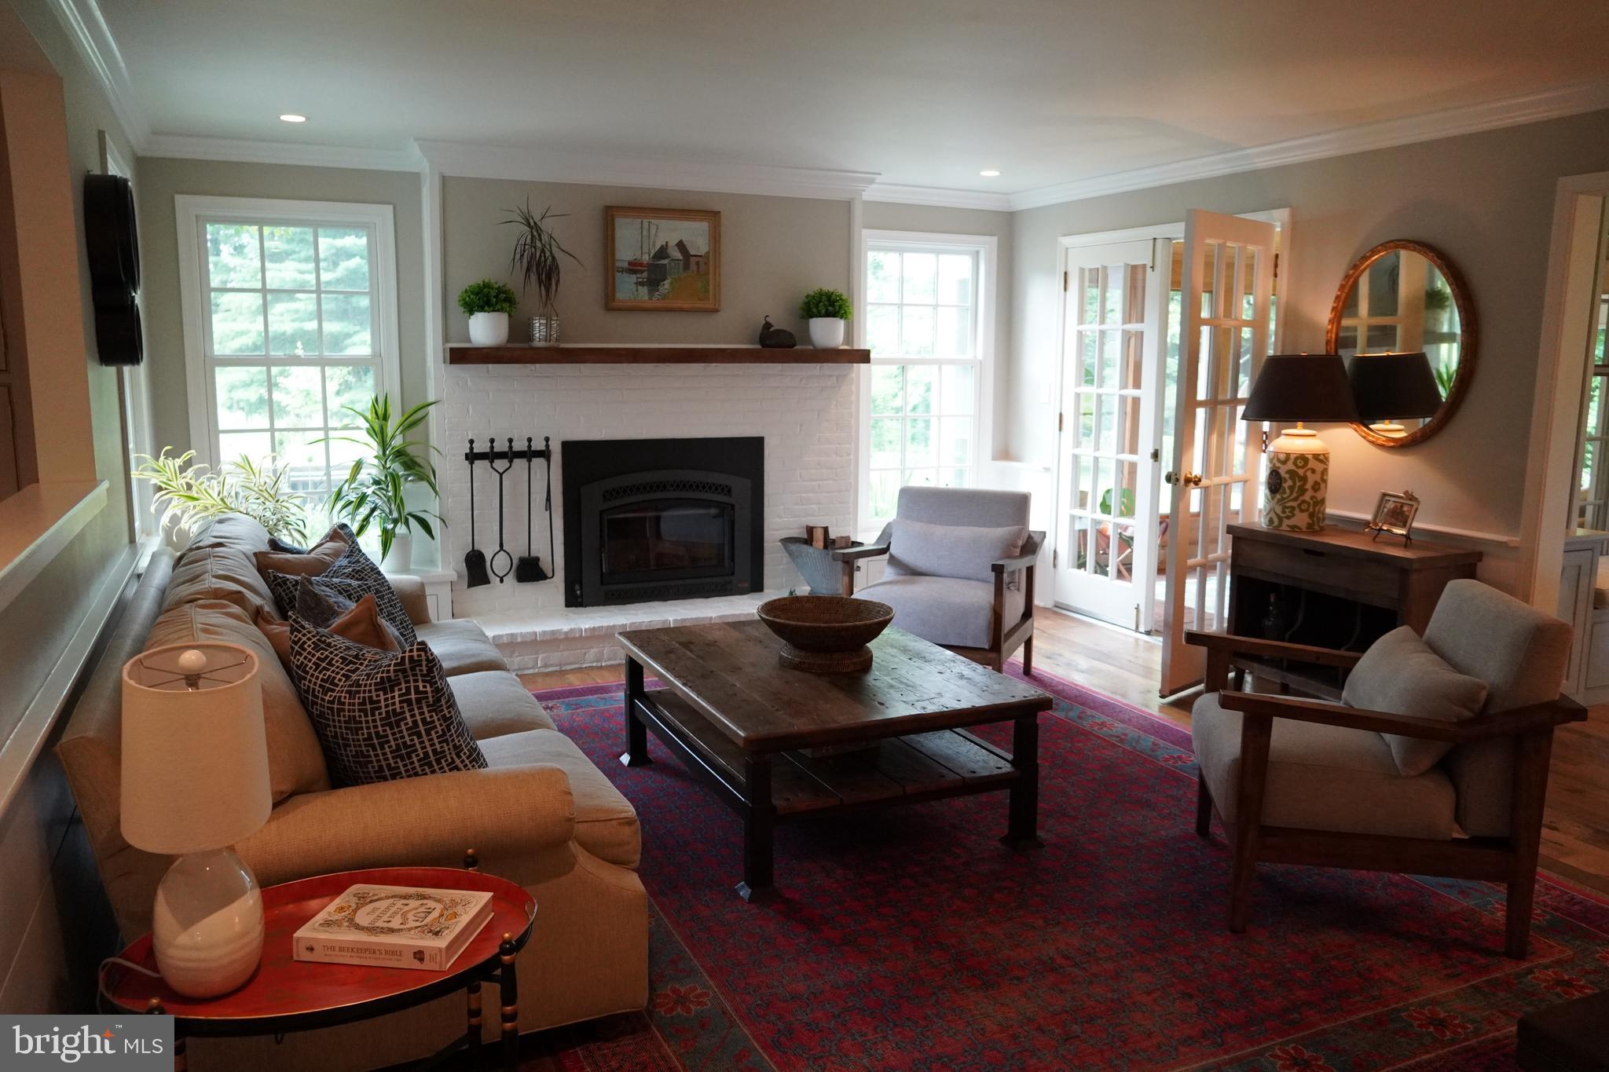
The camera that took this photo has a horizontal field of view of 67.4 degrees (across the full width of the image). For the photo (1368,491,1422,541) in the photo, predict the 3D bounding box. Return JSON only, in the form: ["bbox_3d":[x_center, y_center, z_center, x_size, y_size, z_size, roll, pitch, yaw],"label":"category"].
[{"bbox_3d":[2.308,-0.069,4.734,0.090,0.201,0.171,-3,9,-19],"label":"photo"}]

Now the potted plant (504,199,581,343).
[{"bbox_3d":[-1.224,-1.220,5.638,0.331,0.678,0.281,-4,10,-24],"label":"potted plant"}]

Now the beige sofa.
[{"bbox_3d":[-1.312,0.507,3.450,1.073,0.903,2.477,-4,10,-24],"label":"beige sofa"}]

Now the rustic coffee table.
[{"bbox_3d":[0.027,0.648,4.017,0.980,0.465,1.280,-4,10,-24],"label":"rustic coffee table"}]

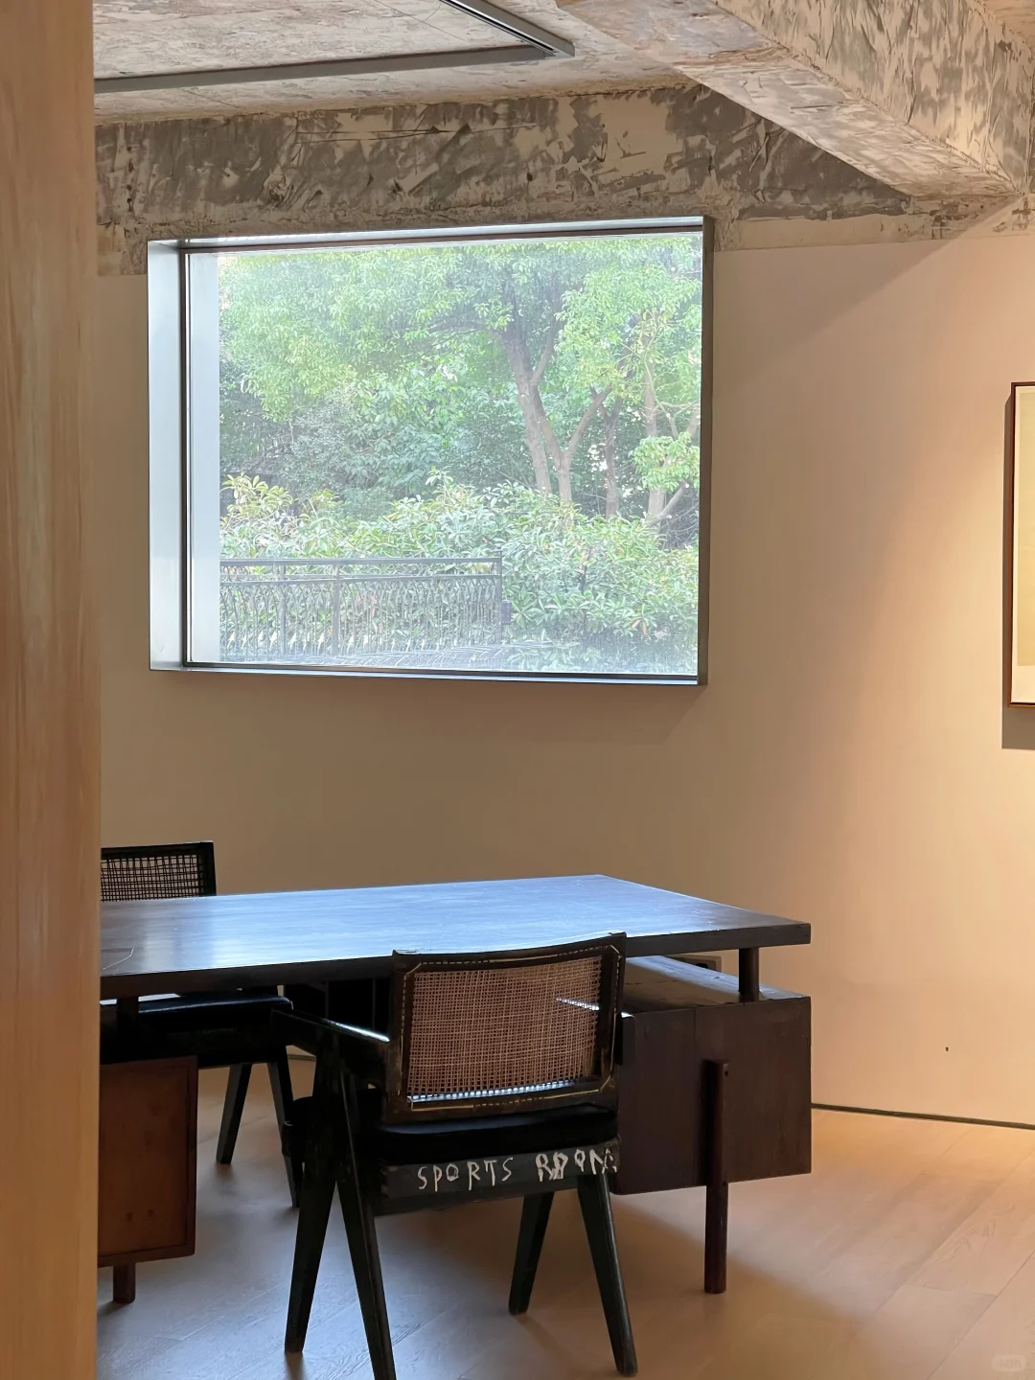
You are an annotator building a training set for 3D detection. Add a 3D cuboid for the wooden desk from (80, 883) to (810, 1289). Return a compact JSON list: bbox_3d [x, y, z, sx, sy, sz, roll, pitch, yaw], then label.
[{"bbox_3d":[-0.400,0.840,5.218,1.780,0.738,0.889,-1,4,-27],"label":"wooden desk"}]

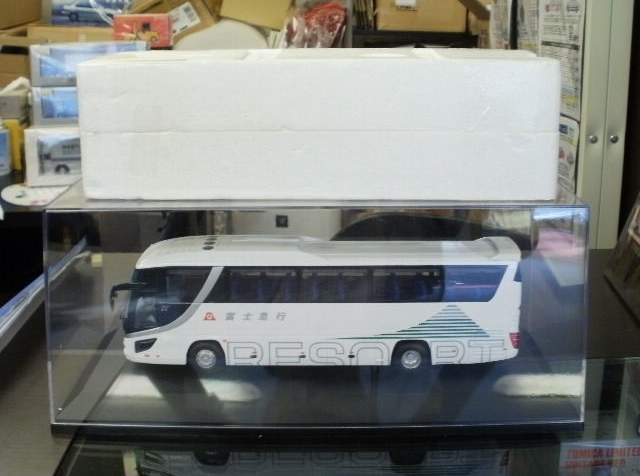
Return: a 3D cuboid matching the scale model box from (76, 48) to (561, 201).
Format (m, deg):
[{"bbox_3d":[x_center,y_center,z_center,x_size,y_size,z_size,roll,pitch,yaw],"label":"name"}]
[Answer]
[{"bbox_3d":[0.000,-0.078,0.548,0.293,0.085,0.110,0,14,1],"label":"scale model box"}]

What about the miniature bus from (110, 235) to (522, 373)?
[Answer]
[{"bbox_3d":[-0.002,0.046,0.592,0.284,0.087,0.061,0,14,1],"label":"miniature bus"}]

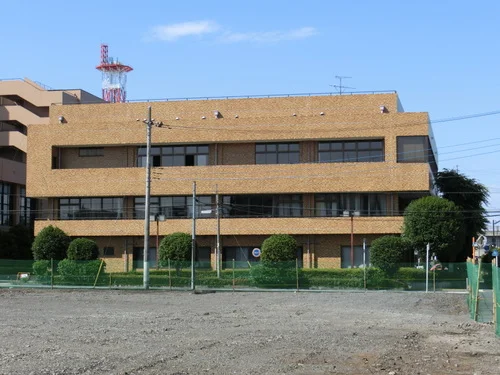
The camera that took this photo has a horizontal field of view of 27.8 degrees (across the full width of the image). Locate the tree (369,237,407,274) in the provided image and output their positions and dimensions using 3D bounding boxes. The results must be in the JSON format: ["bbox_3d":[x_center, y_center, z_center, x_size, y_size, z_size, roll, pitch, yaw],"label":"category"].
[{"bbox_3d":[8.569,4.262,62.000,2.361,2.514,2.361,-1,-4,12],"label":"tree"}]

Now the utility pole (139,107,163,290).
[{"bbox_3d":[-5.924,0.607,60.867,1.250,11.076,0.800,0,-4,12],"label":"utility pole"}]

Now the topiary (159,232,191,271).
[{"bbox_3d":[-4.642,4.112,63.000,2.118,2.617,2.118,0,-4,0],"label":"topiary"}]

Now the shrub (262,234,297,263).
[{"bbox_3d":[1.748,3.924,62.000,2.207,2.085,2.207,-1,-4,12],"label":"shrub"}]

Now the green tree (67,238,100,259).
[{"bbox_3d":[-10.571,4.051,64.000,2.089,1.646,2.089,-1,-4,12],"label":"green tree"}]

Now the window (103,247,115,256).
[{"bbox_3d":[-10.802,4.925,77.623,0.890,0.713,0.120,-1,-4,12],"label":"window"}]

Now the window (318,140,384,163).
[{"bbox_3d":[7.441,-2.608,74.286,4.853,1.698,0.150,-1,-4,12],"label":"window"}]

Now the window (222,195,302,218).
[{"bbox_3d":[0.910,1.402,73.617,5.936,1.785,0.200,-1,-4,12],"label":"window"}]

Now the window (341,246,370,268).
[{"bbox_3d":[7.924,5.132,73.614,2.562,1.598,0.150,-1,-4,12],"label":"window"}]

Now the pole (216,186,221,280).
[{"bbox_3d":[-2.071,2.947,65.732,0.190,6.303,0.190,-2,-4,12],"label":"pole"}]

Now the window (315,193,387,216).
[{"bbox_3d":[7.187,1.252,72.310,5.154,1.789,0.200,-1,-4,12],"label":"window"}]

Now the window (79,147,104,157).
[{"bbox_3d":[-11.986,-2.689,76.579,2.041,0.761,0.200,-1,-4,12],"label":"window"}]

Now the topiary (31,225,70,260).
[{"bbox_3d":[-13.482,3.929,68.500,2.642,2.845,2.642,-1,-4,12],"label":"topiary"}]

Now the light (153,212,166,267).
[{"bbox_3d":[-6.047,3.611,67.000,1.027,3.910,0.400,-1,-4,12],"label":"light"}]

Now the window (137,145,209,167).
[{"bbox_3d":[-5.894,-2.364,77.111,5.706,1.763,0.150,-1,-4,12],"label":"window"}]

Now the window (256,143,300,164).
[{"bbox_3d":[2.118,-2.499,75.413,3.335,1.724,0.150,-1,-4,12],"label":"window"}]

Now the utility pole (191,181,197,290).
[{"bbox_3d":[-3.303,2.838,59.738,0.200,6.465,0.200,0,-4,12],"label":"utility pole"}]

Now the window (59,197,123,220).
[{"bbox_3d":[-12.291,1.700,78.177,5.193,1.858,0.150,-1,-4,12],"label":"window"}]

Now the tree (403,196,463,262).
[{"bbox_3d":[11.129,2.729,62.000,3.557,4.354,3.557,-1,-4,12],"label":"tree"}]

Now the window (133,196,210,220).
[{"bbox_3d":[-5.674,1.483,74.992,6.006,1.707,0.200,-1,-4,12],"label":"window"}]

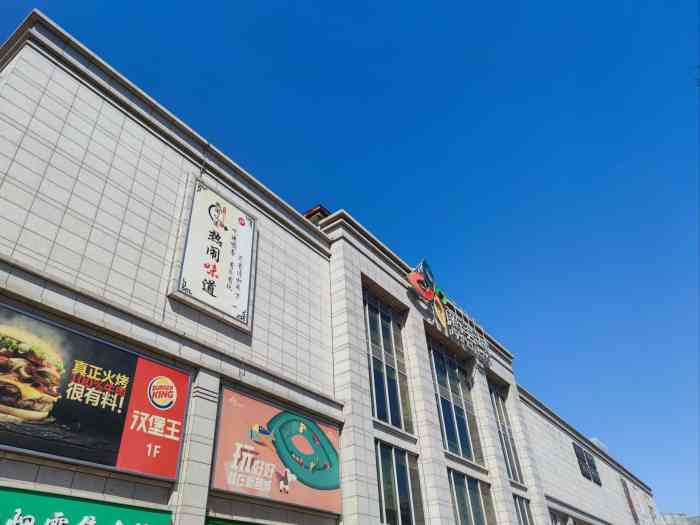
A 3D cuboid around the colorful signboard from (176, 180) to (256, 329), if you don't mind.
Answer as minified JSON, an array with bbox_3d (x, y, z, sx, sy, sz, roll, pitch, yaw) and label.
[{"bbox_3d":[-5.324,-0.466,19.632,0.400,5.550,3.500,-25,-41,28],"label":"colorful signboard"}]

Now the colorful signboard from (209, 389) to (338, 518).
[{"bbox_3d":[-2.491,7.361,18.463,0.200,3.350,6.750,-25,-41,28],"label":"colorful signboard"}]

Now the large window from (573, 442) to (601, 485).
[{"bbox_3d":[27.913,23.950,57.003,0.300,3.600,8.200,-25,-41,28],"label":"large window"}]

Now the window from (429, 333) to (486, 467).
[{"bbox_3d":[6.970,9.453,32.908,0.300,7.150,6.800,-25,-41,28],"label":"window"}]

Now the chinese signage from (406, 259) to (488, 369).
[{"bbox_3d":[7.356,3.598,35.197,0.500,5.000,12.300,-25,-41,28],"label":"chinese signage"}]

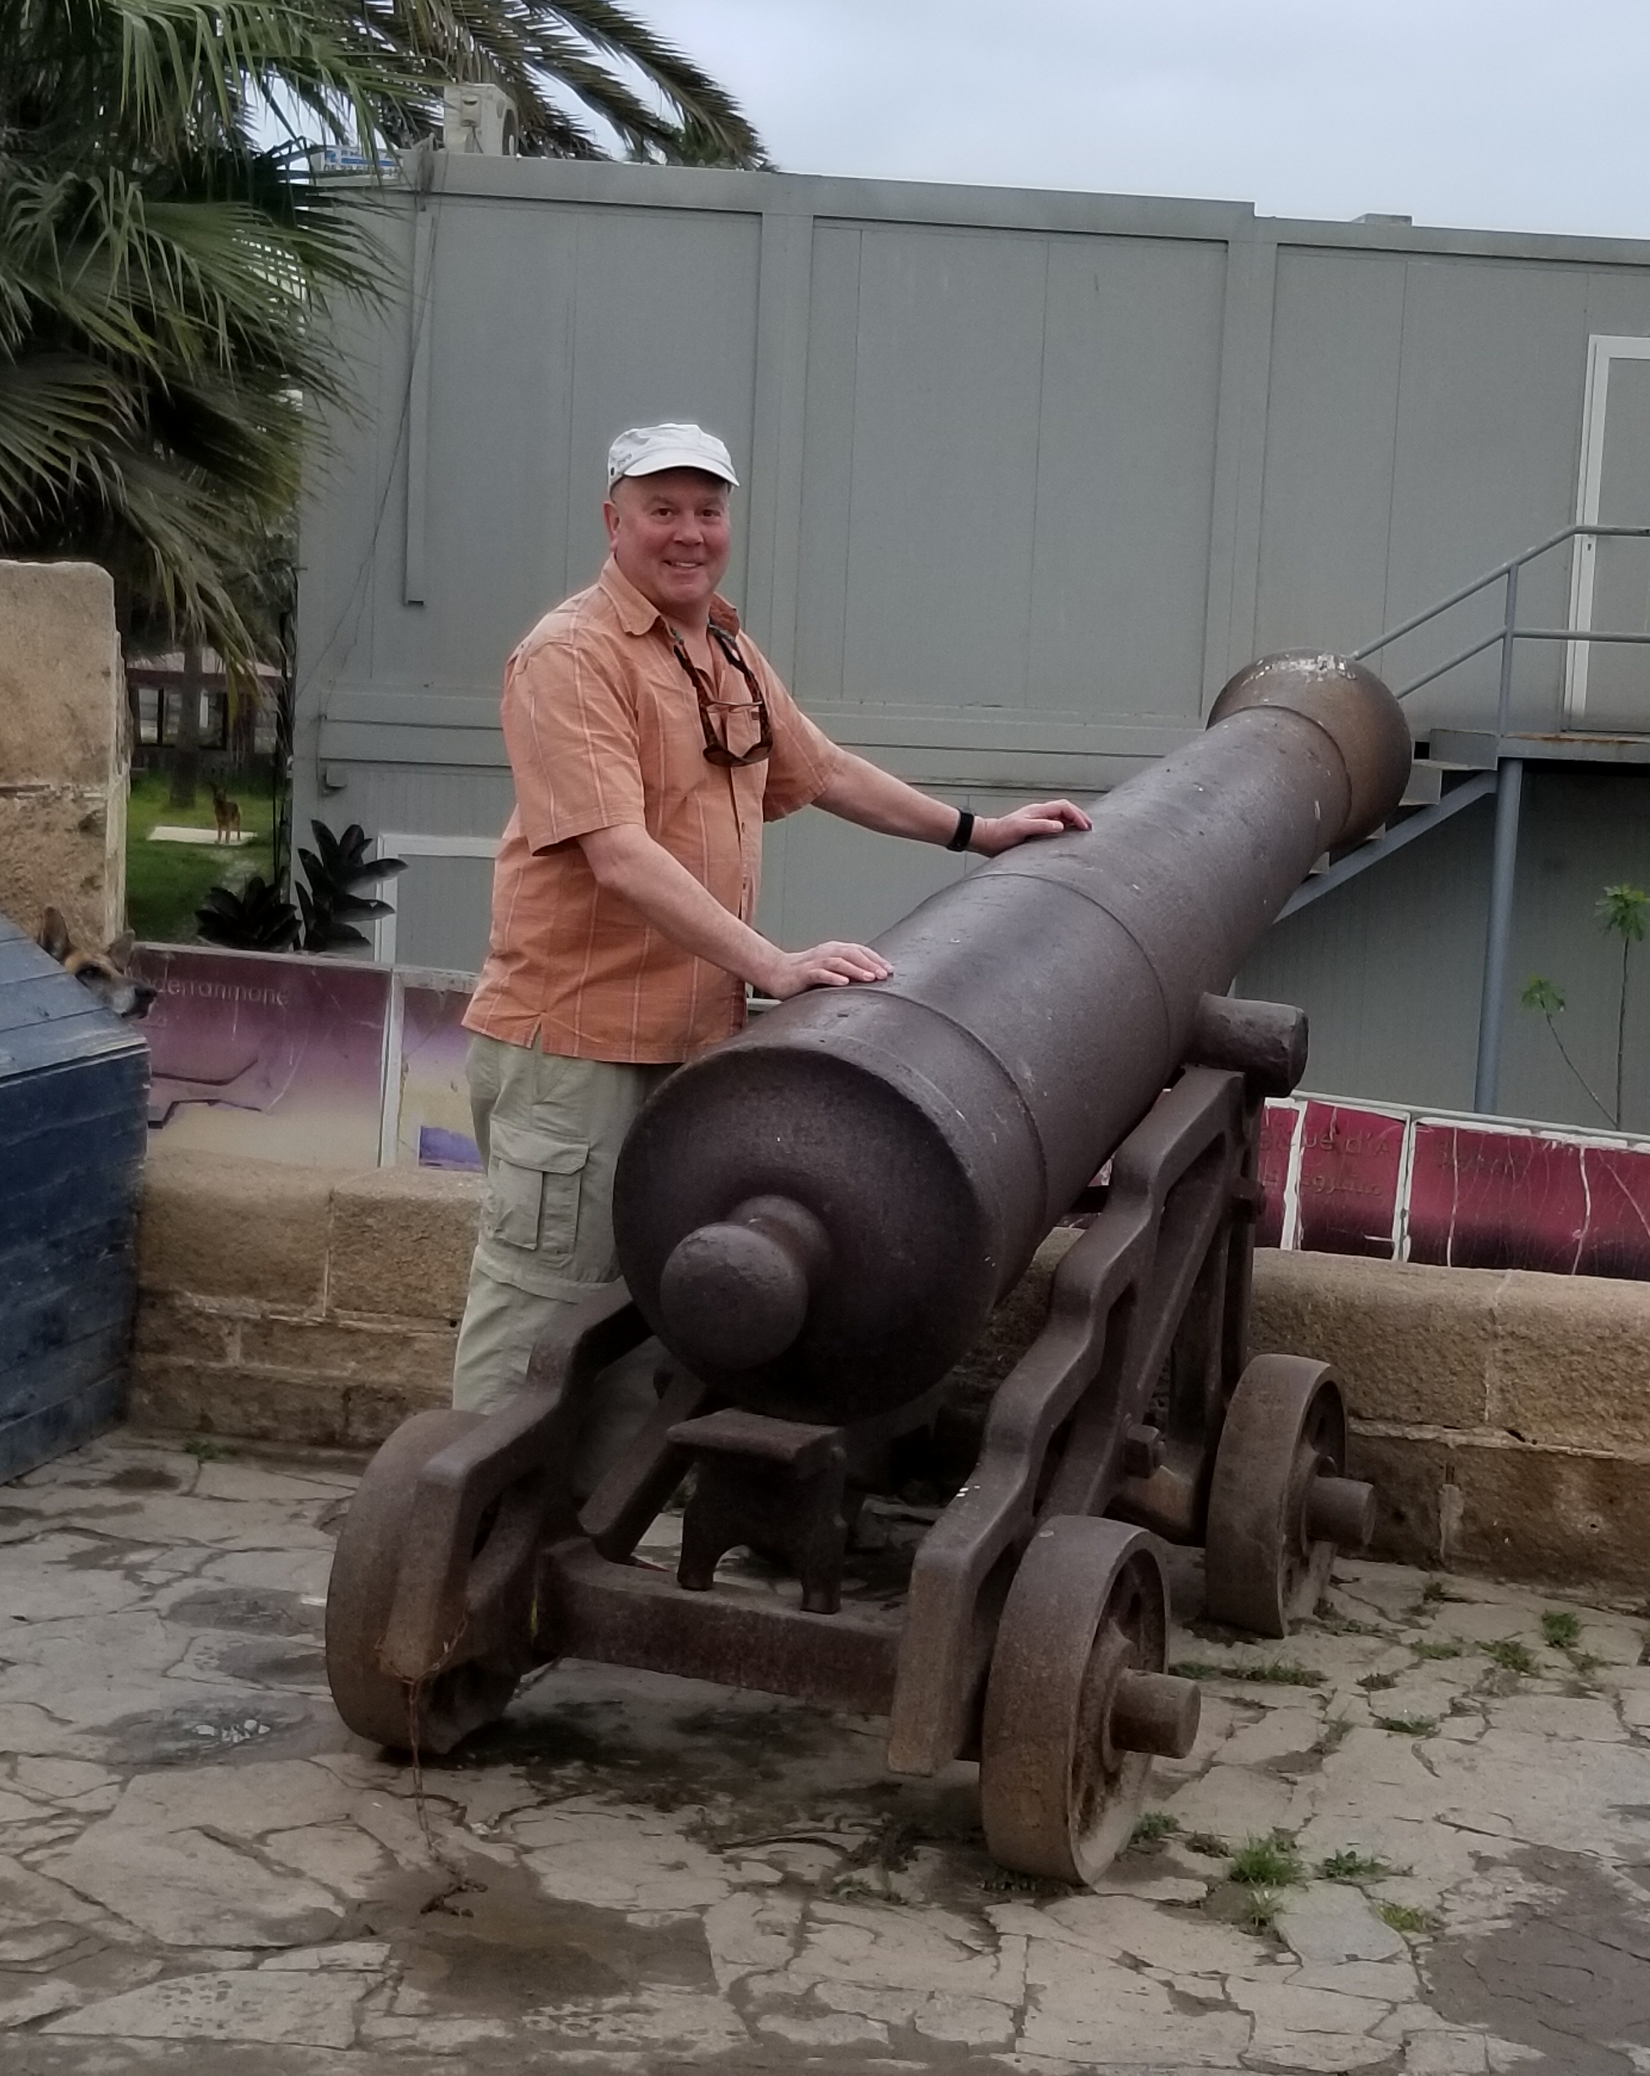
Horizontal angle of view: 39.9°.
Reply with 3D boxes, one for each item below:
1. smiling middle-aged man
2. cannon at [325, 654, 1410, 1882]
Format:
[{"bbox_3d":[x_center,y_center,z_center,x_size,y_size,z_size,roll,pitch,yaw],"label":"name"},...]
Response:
[{"bbox_3d":[-0.030,-0.025,3.430,0.750,1.760,0.780,6,4,38],"label":"smiling middle-aged man"},{"bbox_3d":[0.385,0.080,3.570,1.100,1.600,2.550,5,4,26],"label":"cannon"}]

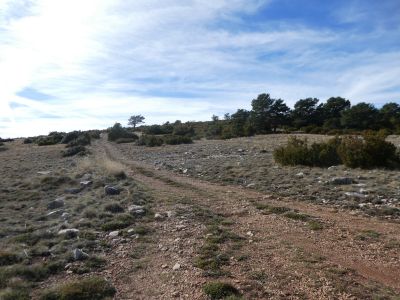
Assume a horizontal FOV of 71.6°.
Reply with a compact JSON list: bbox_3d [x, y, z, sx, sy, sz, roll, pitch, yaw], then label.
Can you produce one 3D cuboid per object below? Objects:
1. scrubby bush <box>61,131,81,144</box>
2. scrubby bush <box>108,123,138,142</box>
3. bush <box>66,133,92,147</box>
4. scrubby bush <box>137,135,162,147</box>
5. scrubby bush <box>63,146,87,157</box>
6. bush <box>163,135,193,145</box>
[{"bbox_3d":[-20.081,-1.938,43.000,3.050,2.130,3.000,0,1,0],"label":"scrubby bush"},{"bbox_3d":[-12.690,-2.903,46.000,4.860,3.240,4.200,0,1,0],"label":"scrubby bush"},{"bbox_3d":[-16.212,-1.401,37.000,3.140,1.830,2.900,0,1,0],"label":"bush"},{"bbox_3d":[-6.556,-1.233,36.000,3.310,1.530,2.900,0,1,0],"label":"scrubby bush"},{"bbox_3d":[-11.314,0.135,25.000,2.130,0.890,1.700,0,1,0],"label":"scrubby bush"},{"bbox_3d":[-3.246,-1.515,40.000,4.240,1.410,3.200,0,1,0],"label":"bush"}]

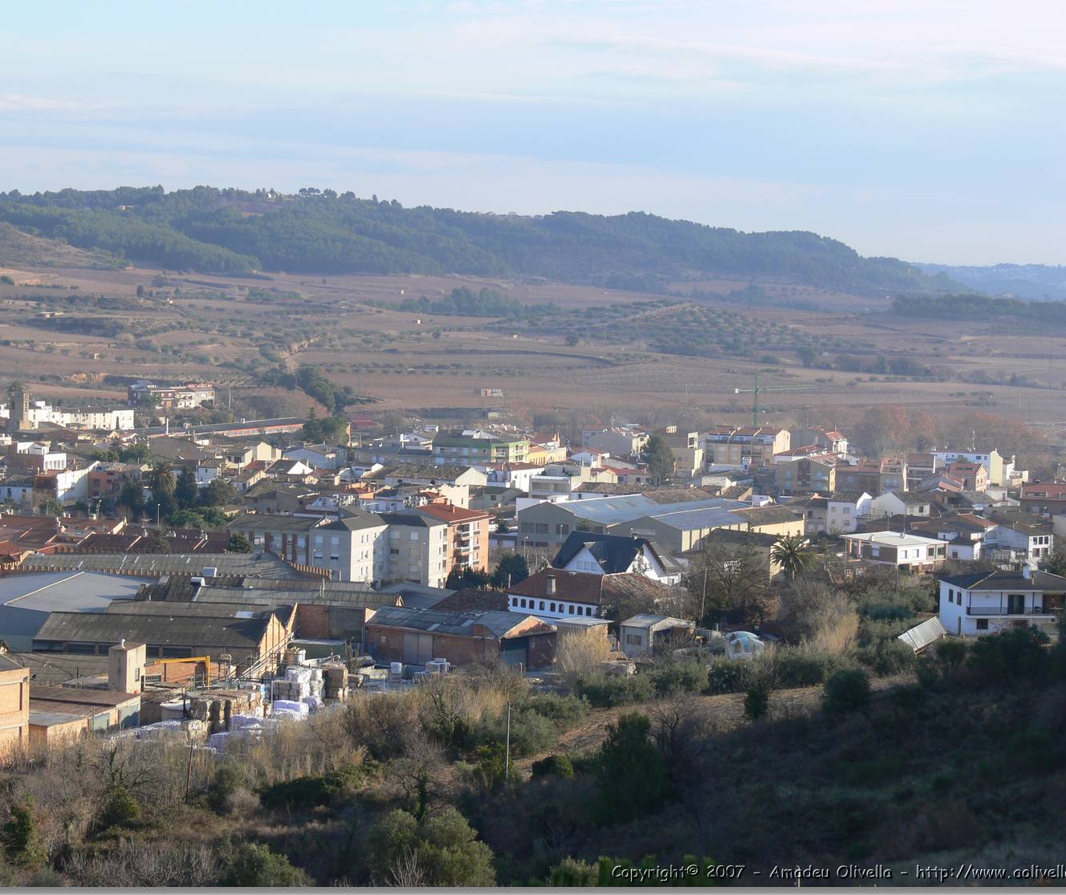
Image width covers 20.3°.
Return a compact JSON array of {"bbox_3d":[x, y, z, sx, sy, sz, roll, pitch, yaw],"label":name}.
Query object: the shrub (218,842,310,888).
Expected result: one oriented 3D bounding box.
[{"bbox_3d":[-13.476,21.423,150.000,4.600,3.000,4.300,1,3,0],"label":"shrub"}]

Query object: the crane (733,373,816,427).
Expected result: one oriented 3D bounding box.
[{"bbox_3d":[79.193,-10.573,975.829,2.000,28.600,41.000,4,4,43],"label":"crane"}]

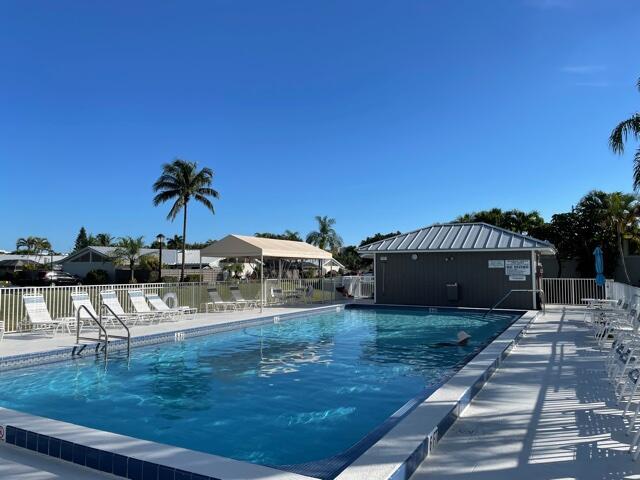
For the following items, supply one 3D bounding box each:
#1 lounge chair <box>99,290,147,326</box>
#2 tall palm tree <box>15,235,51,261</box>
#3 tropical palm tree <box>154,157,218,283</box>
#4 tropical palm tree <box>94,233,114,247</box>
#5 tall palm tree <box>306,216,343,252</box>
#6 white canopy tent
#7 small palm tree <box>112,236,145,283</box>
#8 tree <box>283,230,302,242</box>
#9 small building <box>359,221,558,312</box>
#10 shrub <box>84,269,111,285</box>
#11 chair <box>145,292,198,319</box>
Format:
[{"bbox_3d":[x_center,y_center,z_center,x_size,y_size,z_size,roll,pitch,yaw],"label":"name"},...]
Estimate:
[{"bbox_3d":[-5.554,1.929,13.777,1.450,0.950,0.630,-2,-4,28],"label":"lounge chair"},{"bbox_3d":[-35.764,2.555,60.089,4.300,6.000,4.300,0,-4,0],"label":"tall palm tree"},{"bbox_3d":[-14.108,-1.887,50.332,6.900,13.500,6.900,0,-4,0],"label":"tropical palm tree"},{"bbox_3d":[-37.936,2.951,85.168,5.000,8.440,5.000,0,-4,0],"label":"tropical palm tree"},{"bbox_3d":[0.555,1.243,60.173,4.600,8.440,4.600,0,-4,0],"label":"tall palm tree"},{"bbox_3d":[-2.085,1.398,20.954,3.000,2.900,5.750,-2,-4,28],"label":"white canopy tent"},{"bbox_3d":[-19.919,2.132,50.000,3.400,5.200,3.400,-2,-4,28],"label":"small palm tree"},{"bbox_3d":[-4.693,2.735,85.182,4.800,8.700,4.800,0,-4,0],"label":"tree"},{"bbox_3d":[6.577,1.109,22.406,7.900,3.670,5.800,-2,-4,28],"label":"small building"},{"bbox_3d":[-24.069,4.002,52.000,2.700,1.700,2.300,-2,-4,28],"label":"shrub"},{"bbox_3d":[-4.720,2.117,15.276,1.800,0.800,0.620,-2,-4,28],"label":"chair"}]

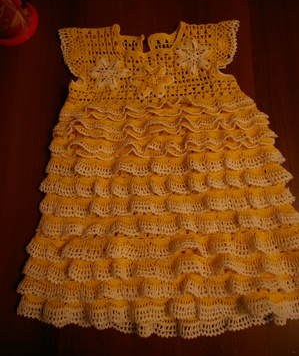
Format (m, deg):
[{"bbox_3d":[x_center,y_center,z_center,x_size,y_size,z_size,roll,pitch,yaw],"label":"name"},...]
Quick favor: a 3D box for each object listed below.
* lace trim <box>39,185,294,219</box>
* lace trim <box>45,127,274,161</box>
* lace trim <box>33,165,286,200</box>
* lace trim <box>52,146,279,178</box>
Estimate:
[{"bbox_3d":[0.021,0.037,0.513,0.388,0.020,0.040,-3,79,4],"label":"lace trim"},{"bbox_3d":[0.017,-0.056,0.532,0.358,0.022,0.041,-3,79,4],"label":"lace trim"},{"bbox_3d":[0.021,0.006,0.519,0.388,0.020,0.039,-3,79,4],"label":"lace trim"},{"bbox_3d":[0.020,-0.025,0.525,0.371,0.020,0.038,-2,79,4],"label":"lace trim"}]

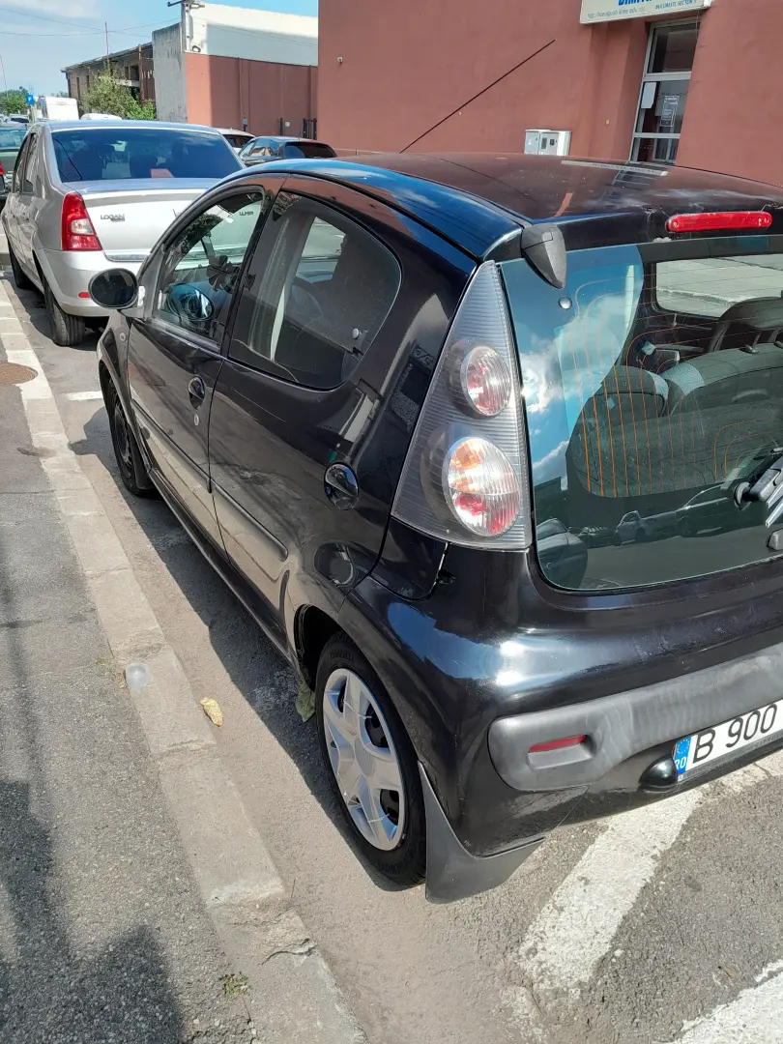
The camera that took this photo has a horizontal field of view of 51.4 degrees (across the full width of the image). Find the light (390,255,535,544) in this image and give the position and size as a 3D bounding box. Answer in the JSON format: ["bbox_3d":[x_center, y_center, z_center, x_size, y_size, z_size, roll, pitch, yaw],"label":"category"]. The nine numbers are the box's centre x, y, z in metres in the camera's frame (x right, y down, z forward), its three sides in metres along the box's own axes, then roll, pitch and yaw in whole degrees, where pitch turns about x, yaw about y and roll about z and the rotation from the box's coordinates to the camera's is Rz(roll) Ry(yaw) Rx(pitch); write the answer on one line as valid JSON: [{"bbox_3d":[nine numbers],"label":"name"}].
[{"bbox_3d":[0.135,-0.184,1.353,0.195,0.450,0.250,-8,27,-22],"label":"light"}]

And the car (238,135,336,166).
[{"bbox_3d":[-2.701,-8.690,20.047,1.740,1.470,4.150,-11,28,-26],"label":"car"}]

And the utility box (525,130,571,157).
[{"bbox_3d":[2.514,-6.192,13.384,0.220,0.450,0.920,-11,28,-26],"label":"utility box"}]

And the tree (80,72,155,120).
[{"bbox_3d":[-10.593,-15.574,31.823,2.600,3.350,2.500,-11,28,-26],"label":"tree"}]

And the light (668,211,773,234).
[{"bbox_3d":[0.659,-0.603,1.634,0.290,0.045,0.040,-11,28,-26],"label":"light"}]

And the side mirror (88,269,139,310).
[{"bbox_3d":[-0.968,-0.806,2.823,0.180,0.145,0.100,-16,30,-33],"label":"side mirror"}]

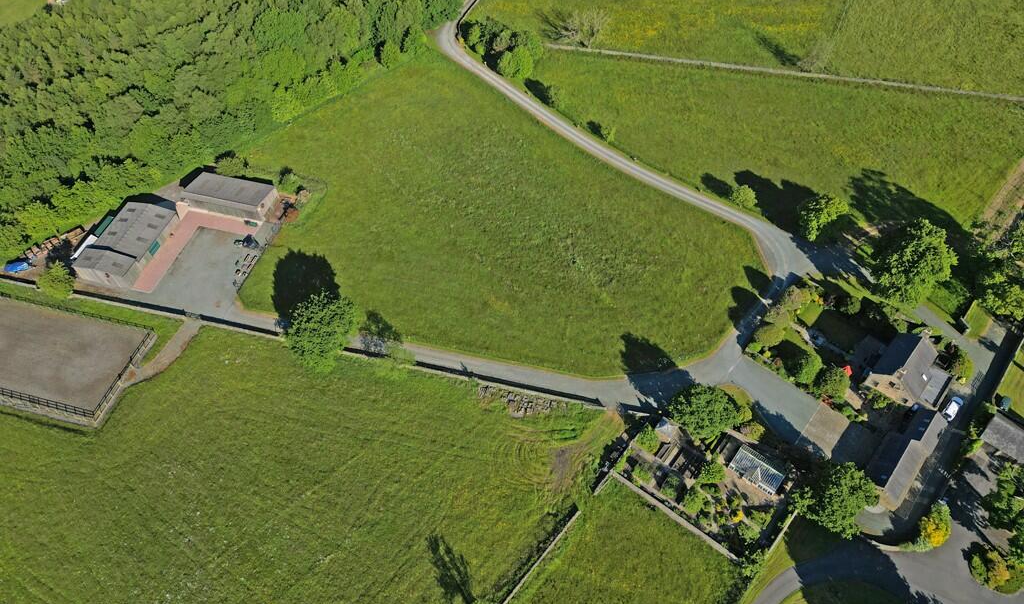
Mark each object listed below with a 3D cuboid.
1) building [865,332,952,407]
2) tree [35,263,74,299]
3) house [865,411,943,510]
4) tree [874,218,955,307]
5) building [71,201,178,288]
[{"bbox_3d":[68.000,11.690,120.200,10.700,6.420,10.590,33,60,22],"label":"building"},{"bbox_3d":[-87.950,-3.910,137.160,5.670,8.880,5.670,0,50,0],"label":"tree"},{"bbox_3d":[62.030,23.630,112.650,6.310,4.440,17.660,35,61,23],"label":"house"},{"bbox_3d":[73.010,-6.880,129.320,12.170,18.720,12.170,0,50,0],"label":"tree"},{"bbox_3d":[-75.320,-12.110,139.070,11.020,4.170,18.080,12,55,8],"label":"building"}]

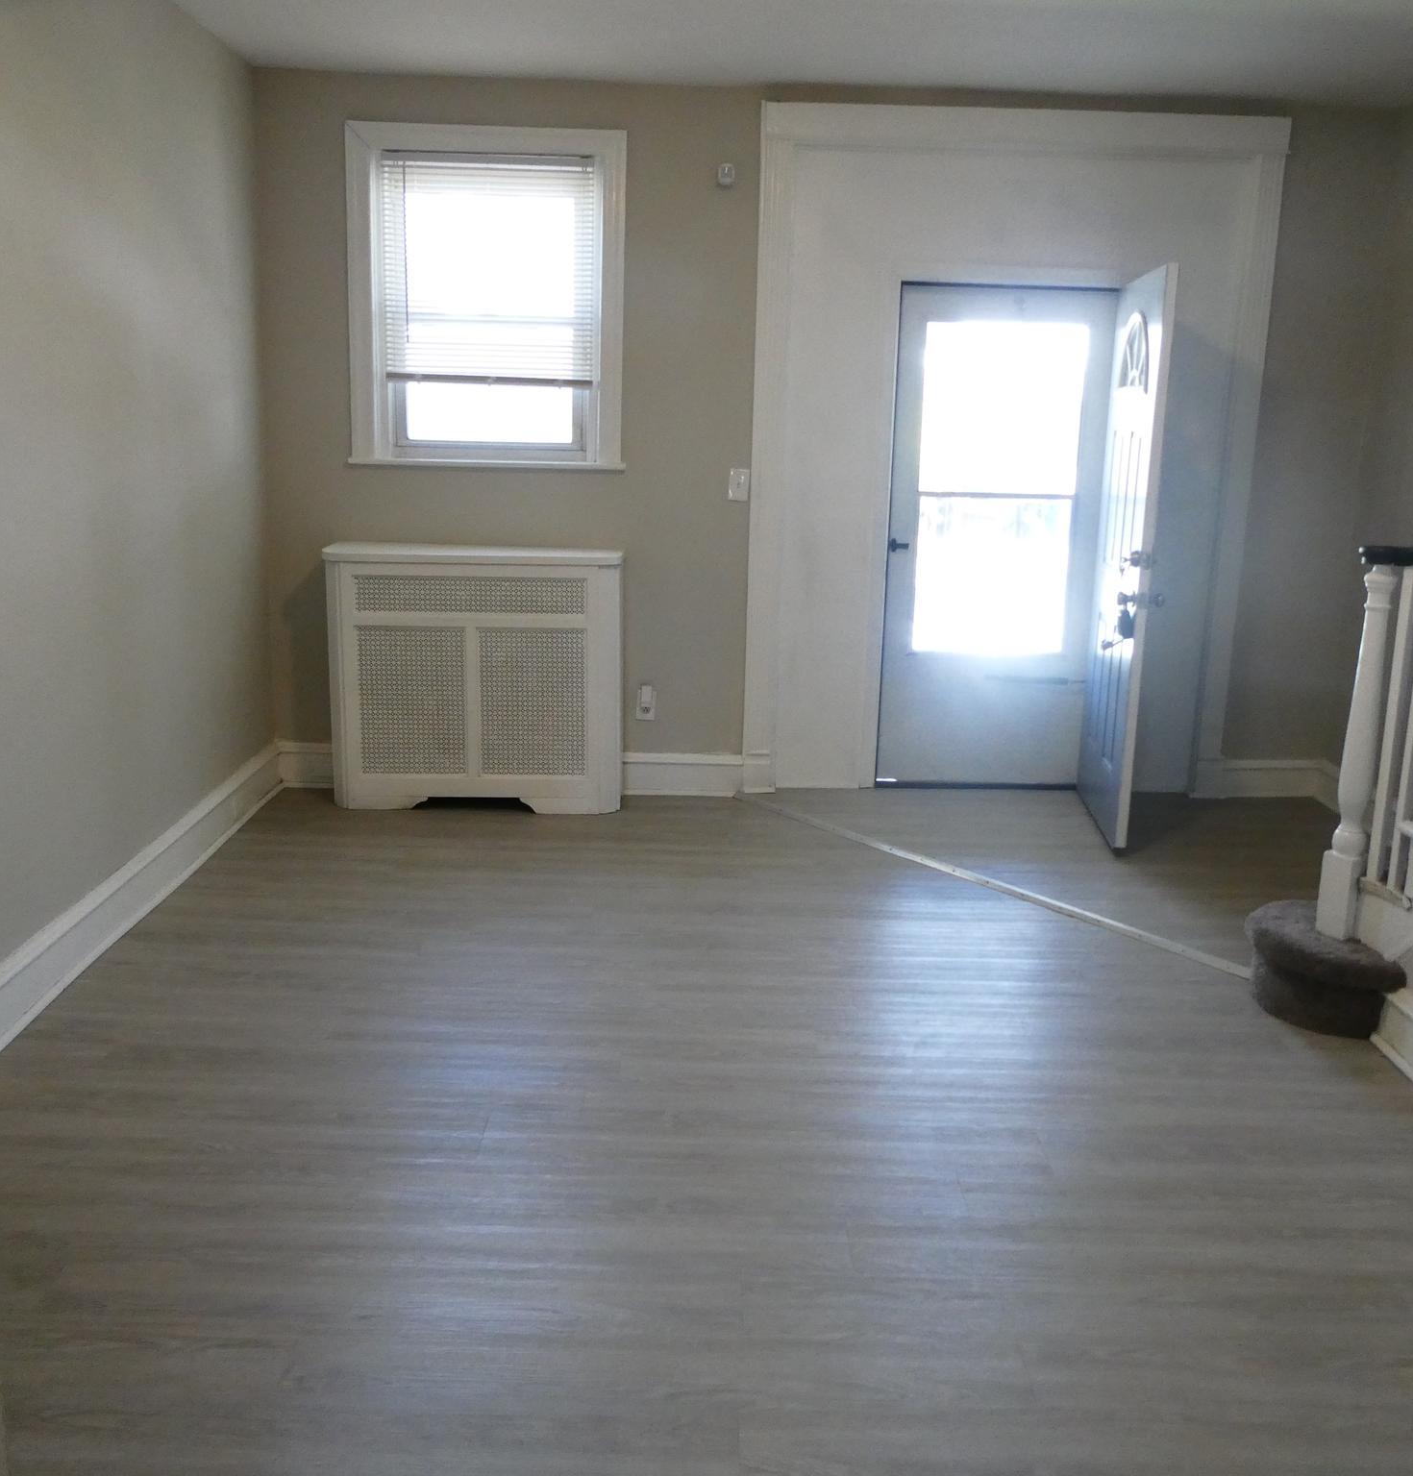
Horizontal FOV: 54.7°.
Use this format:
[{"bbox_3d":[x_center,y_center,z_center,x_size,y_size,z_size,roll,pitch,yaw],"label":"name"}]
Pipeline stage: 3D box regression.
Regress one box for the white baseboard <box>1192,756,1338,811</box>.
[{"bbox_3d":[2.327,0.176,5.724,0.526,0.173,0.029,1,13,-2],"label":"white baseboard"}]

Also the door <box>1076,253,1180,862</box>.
[{"bbox_3d":[1.587,-0.682,5.186,0.045,2.033,0.809,3,13,5],"label":"door"}]

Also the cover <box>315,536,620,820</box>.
[{"bbox_3d":[-0.880,-0.233,5.349,1.104,0.988,0.359,1,13,-2],"label":"cover"}]

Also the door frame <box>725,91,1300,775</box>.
[{"bbox_3d":[1.170,-1.061,5.440,1.998,2.658,0.139,1,13,-2],"label":"door frame"}]

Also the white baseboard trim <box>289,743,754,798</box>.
[{"bbox_3d":[-0.790,0.130,5.602,1.869,0.173,0.029,1,13,-2],"label":"white baseboard trim"}]

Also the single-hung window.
[{"bbox_3d":[-0.836,-1.674,5.241,1.063,1.243,0.139,1,13,-2],"label":"single-hung window"}]

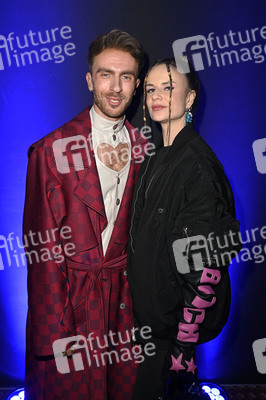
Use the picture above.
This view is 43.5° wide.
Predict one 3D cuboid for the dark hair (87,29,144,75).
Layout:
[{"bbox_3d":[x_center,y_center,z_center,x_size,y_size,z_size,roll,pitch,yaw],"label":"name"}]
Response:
[{"bbox_3d":[-0.060,-0.468,1.115,0.180,0.175,0.210,5,10,-9],"label":"dark hair"}]

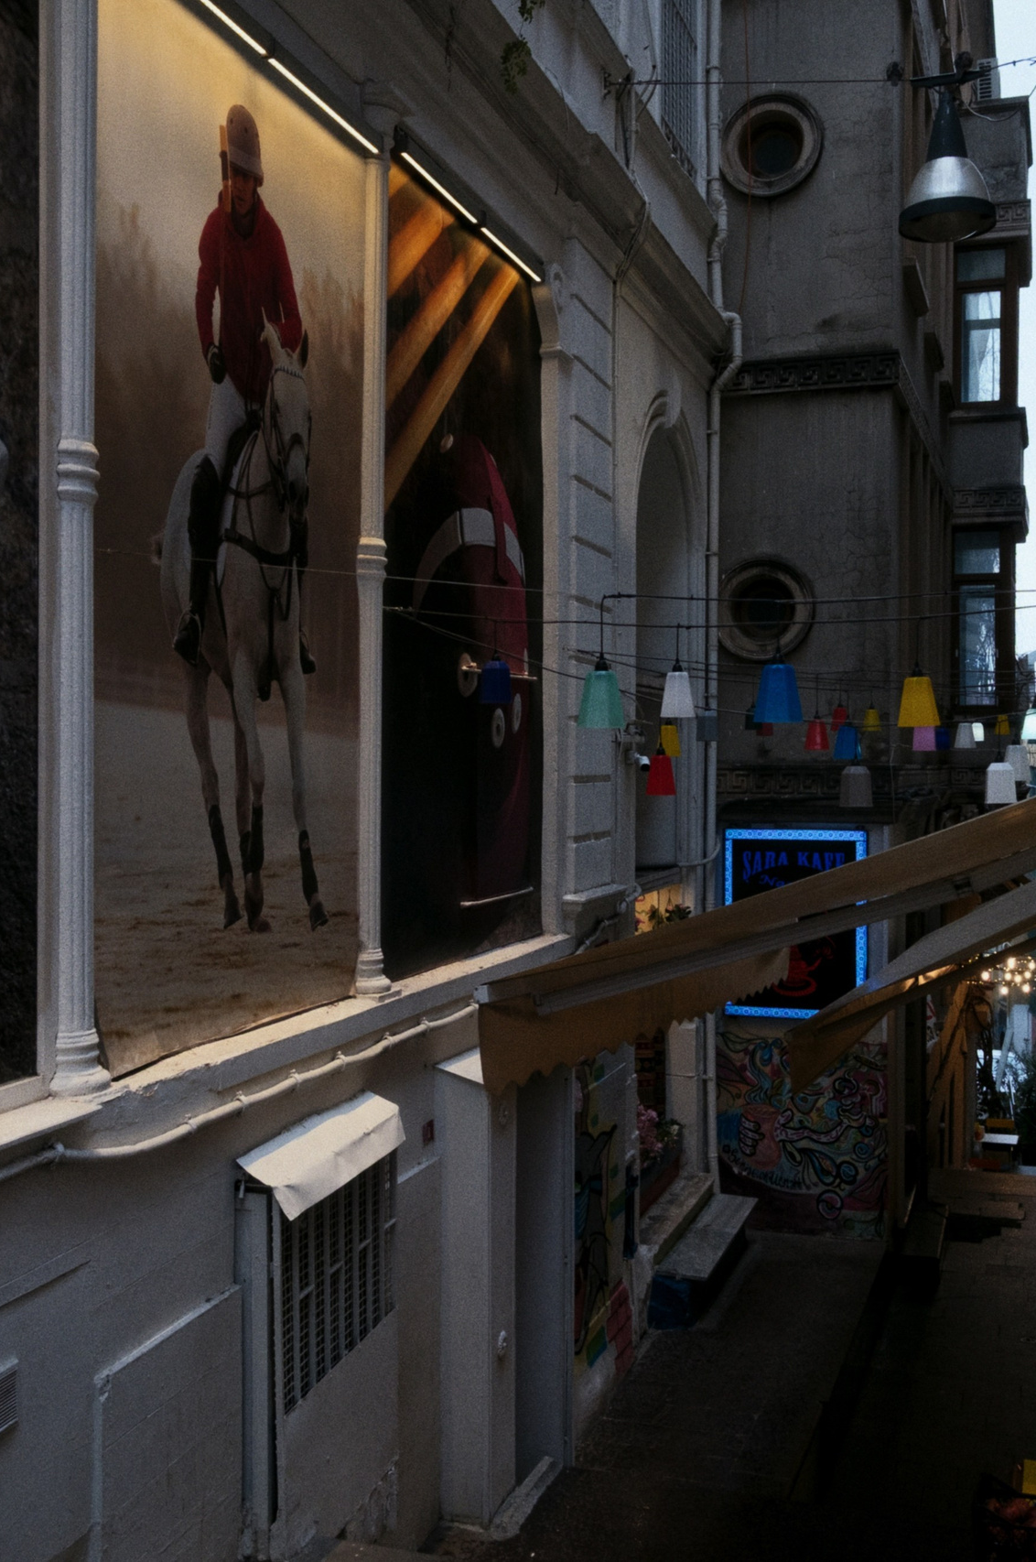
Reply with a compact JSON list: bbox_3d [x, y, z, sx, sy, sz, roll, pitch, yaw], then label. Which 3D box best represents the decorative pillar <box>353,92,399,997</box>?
[{"bbox_3d":[-0.649,-1.078,7.100,0.170,4.100,0.170,1,1,19],"label":"decorative pillar"}]

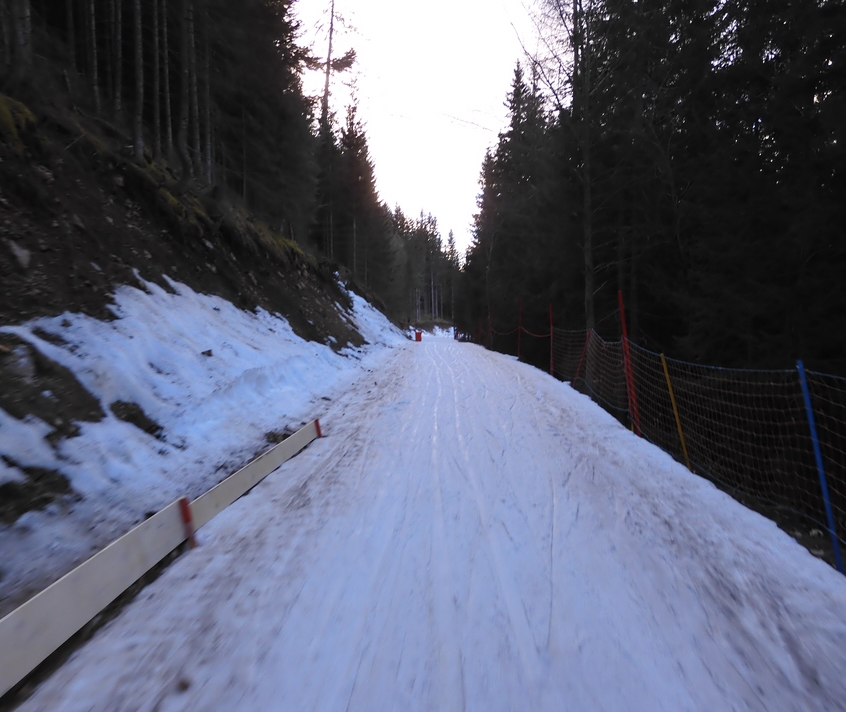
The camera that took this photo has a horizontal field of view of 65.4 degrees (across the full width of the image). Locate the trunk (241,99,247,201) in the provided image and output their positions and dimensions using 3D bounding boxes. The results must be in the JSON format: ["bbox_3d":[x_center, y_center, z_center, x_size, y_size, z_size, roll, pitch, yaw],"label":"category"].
[{"bbox_3d":[-7.483,-8.636,27.550,0.140,4.238,0.140,-1,1,0],"label":"trunk"}]

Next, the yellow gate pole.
[{"bbox_3d":[2.060,0.471,5.350,0.030,0.989,0.030,-14,2,0],"label":"yellow gate pole"}]

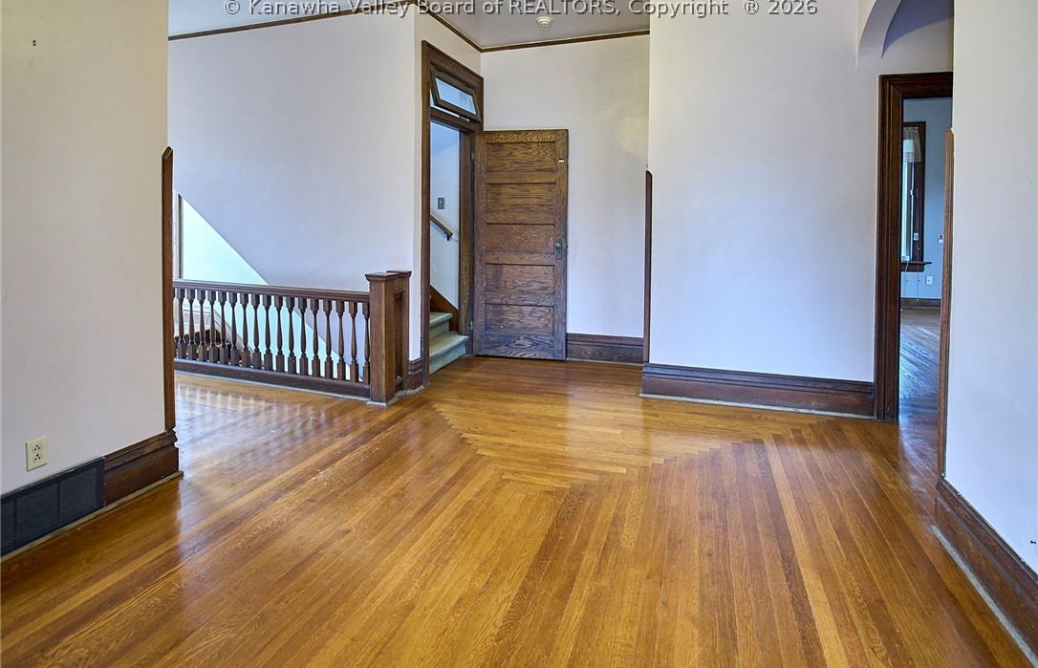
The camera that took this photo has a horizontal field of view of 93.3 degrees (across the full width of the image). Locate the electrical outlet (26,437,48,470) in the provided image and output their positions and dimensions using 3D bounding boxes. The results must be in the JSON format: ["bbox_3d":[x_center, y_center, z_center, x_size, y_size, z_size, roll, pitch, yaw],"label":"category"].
[{"bbox_3d":[-1.934,0.483,1.965,0.011,0.117,0.072,3,9,18],"label":"electrical outlet"}]

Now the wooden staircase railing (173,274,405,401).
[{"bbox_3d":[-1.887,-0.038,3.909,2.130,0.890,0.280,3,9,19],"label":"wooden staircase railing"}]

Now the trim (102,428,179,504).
[{"bbox_3d":[-1.798,0.625,2.332,0.038,0.226,0.325,3,9,18],"label":"trim"}]

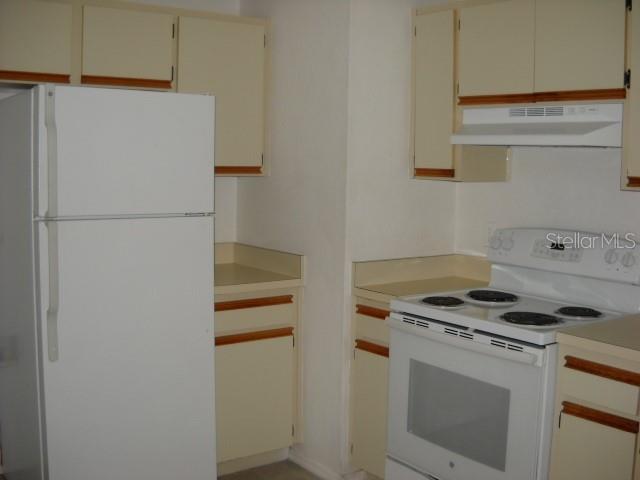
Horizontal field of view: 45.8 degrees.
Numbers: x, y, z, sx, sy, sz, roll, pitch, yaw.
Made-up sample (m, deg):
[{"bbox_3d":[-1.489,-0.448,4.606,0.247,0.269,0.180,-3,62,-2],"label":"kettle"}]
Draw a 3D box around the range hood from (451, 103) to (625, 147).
[{"bbox_3d":[0.910,-0.432,2.950,0.415,0.160,0.745,-3,7,-36],"label":"range hood"}]

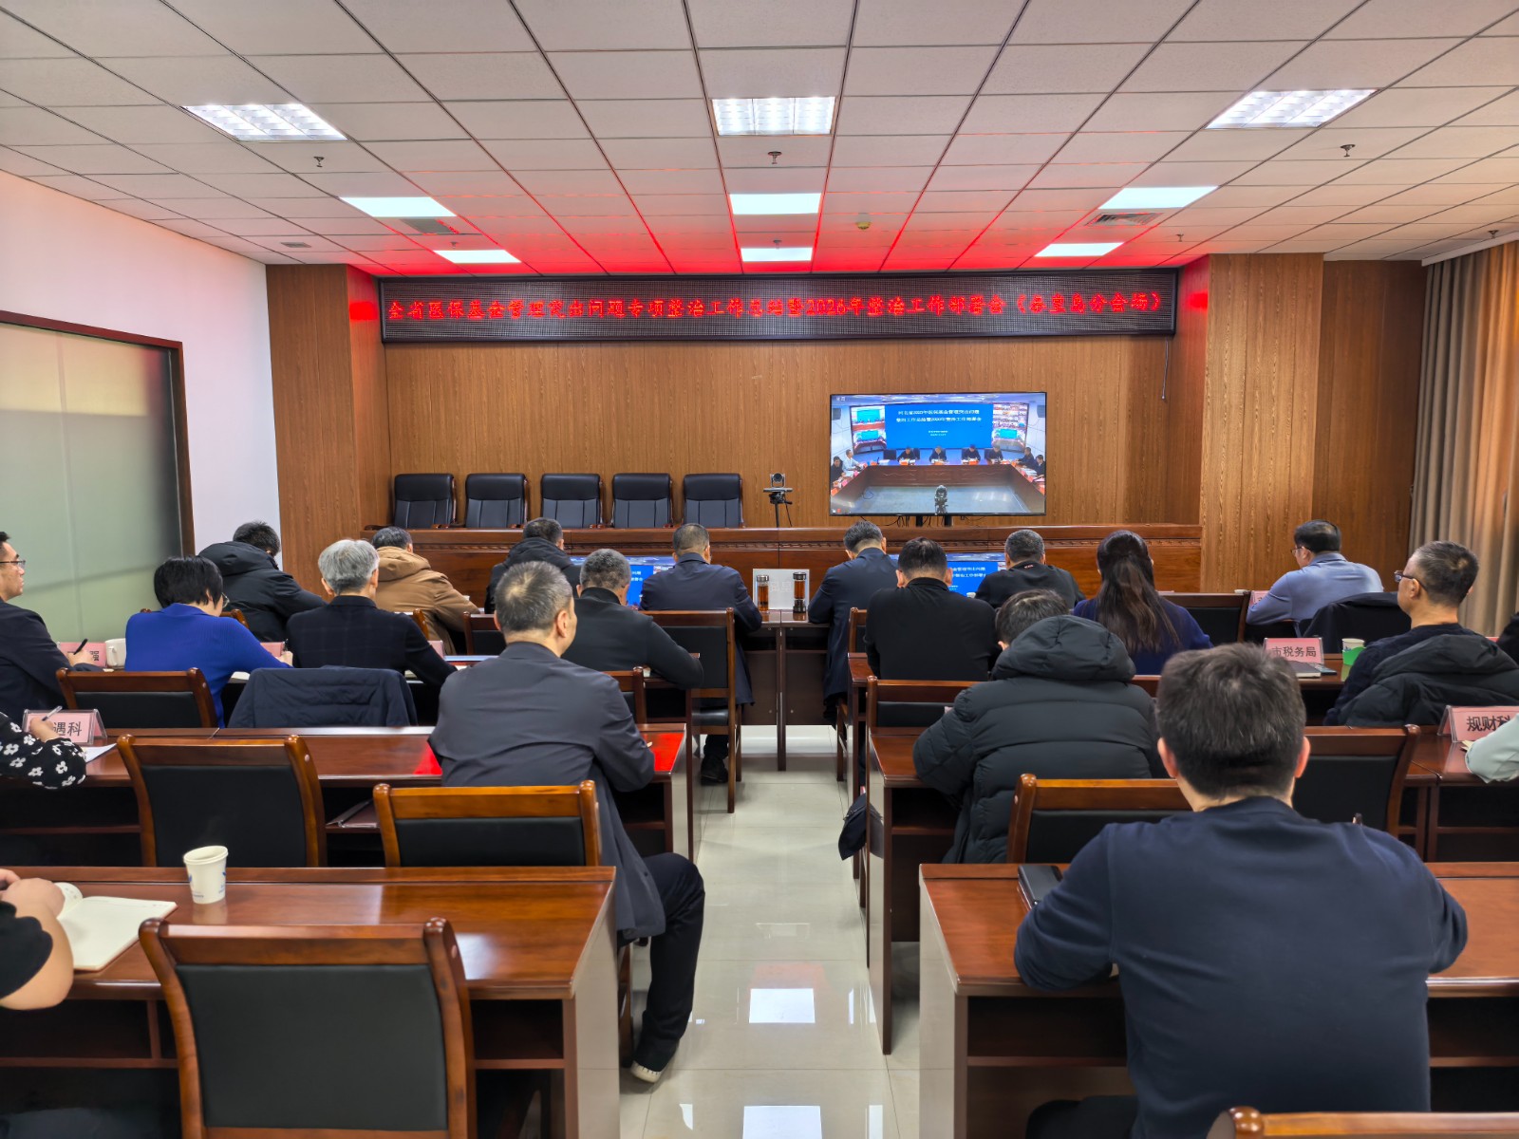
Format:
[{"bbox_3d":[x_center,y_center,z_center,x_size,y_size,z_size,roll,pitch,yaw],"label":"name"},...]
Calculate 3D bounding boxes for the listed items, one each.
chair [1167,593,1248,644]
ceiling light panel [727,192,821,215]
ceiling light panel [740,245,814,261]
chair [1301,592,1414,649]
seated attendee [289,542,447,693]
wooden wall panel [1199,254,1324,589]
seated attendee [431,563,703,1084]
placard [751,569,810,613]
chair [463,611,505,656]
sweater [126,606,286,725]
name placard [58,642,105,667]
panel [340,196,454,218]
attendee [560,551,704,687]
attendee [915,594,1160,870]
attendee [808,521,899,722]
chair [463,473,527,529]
[{"bbox_3d":[2.130,0.547,5.376,0.470,0.930,0.550,0,7,1],"label":"chair"},{"bbox_3d":[0.102,-2.339,6.716,0.600,0.040,0.600,0,7,1],"label":"ceiling light panel"},{"bbox_3d":[0.143,-2.529,8.470,0.590,0.040,0.590,0,6,1],"label":"ceiling light panel"},{"bbox_3d":[2.819,0.564,5.142,0.490,0.950,0.560,0,7,1],"label":"chair"},{"bbox_3d":[-1.358,0.531,3.794,0.570,1.300,0.700,0,7,4],"label":"seated attendee"},{"bbox_3d":[4.188,-0.999,8.879,0.940,3.227,0.100,0,6,1],"label":"wooden wall panel"},{"bbox_3d":[-0.469,0.654,2.733,0.620,1.360,0.750,0,7,7],"label":"seated attendee"},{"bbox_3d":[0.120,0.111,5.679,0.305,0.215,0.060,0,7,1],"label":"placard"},{"bbox_3d":[-1.052,0.614,4.907,0.460,0.910,0.540,0,6,1],"label":"chair"},{"bbox_3d":[-1.949,0.390,3.788,0.530,0.570,0.460,0,6,7],"label":"sweater"},{"bbox_3d":[-2.739,0.339,4.263,0.195,0.092,0.085,0,7,1],"label":"name placard"},{"bbox_3d":[-2.355,-2.391,6.915,0.600,0.050,0.580,0,6,1],"label":"panel"},{"bbox_3d":[-0.511,0.557,3.817,0.630,1.280,0.840,0,6,1],"label":"attendee"},{"bbox_3d":[0.680,0.677,2.679,0.570,1.280,0.840,0,6,1],"label":"attendee"},{"bbox_3d":[0.517,0.414,5.038,0.580,1.280,0.820,0,6,1],"label":"attendee"},{"bbox_3d":[-2.305,-0.263,9.007,0.620,1.100,0.660,0,7,1],"label":"chair"}]

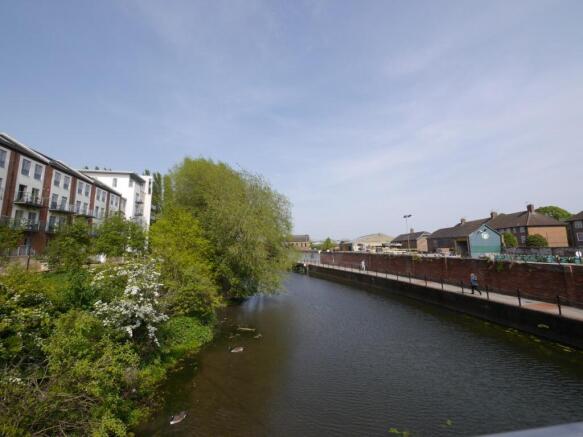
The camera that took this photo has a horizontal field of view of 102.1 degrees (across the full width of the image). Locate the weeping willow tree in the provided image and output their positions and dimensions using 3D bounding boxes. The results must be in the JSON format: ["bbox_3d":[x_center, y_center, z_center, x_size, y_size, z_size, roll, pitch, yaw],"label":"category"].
[{"bbox_3d":[-7.891,0.742,30.000,15.000,15.900,13.500,2,-7,-15],"label":"weeping willow tree"}]

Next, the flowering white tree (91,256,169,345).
[{"bbox_3d":[-7.514,3.819,11.000,3.100,3.800,2.900,5,-9,-34],"label":"flowering white tree"}]

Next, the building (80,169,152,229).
[{"bbox_3d":[-40.200,-0.992,55.200,12.500,17.700,12.000,1,-7,-11],"label":"building"}]

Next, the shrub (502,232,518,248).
[{"bbox_3d":[41.812,4.465,45.000,2.500,3.500,2.400,-7,-10,42],"label":"shrub"}]

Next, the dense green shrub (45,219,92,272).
[{"bbox_3d":[-17.503,2.101,18.500,3.100,4.300,3.100,7,-10,-43],"label":"dense green shrub"}]

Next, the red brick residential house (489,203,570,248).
[{"bbox_3d":[52.400,2.637,54.800,8.600,10.000,11.500,1,-7,-6],"label":"red brick residential house"}]

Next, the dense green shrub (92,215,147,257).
[{"bbox_3d":[-17.879,2.058,24.500,4.600,4.700,4.200,5,-9,-36],"label":"dense green shrub"}]

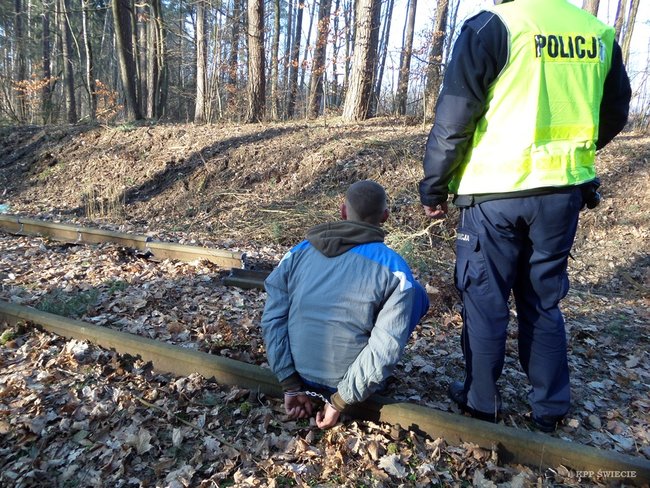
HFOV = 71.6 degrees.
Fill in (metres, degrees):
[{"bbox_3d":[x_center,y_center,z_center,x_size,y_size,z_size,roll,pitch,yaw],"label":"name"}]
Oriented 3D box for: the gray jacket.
[{"bbox_3d":[0.073,0.261,1.880,0.600,0.680,0.430,9,18,20],"label":"gray jacket"}]

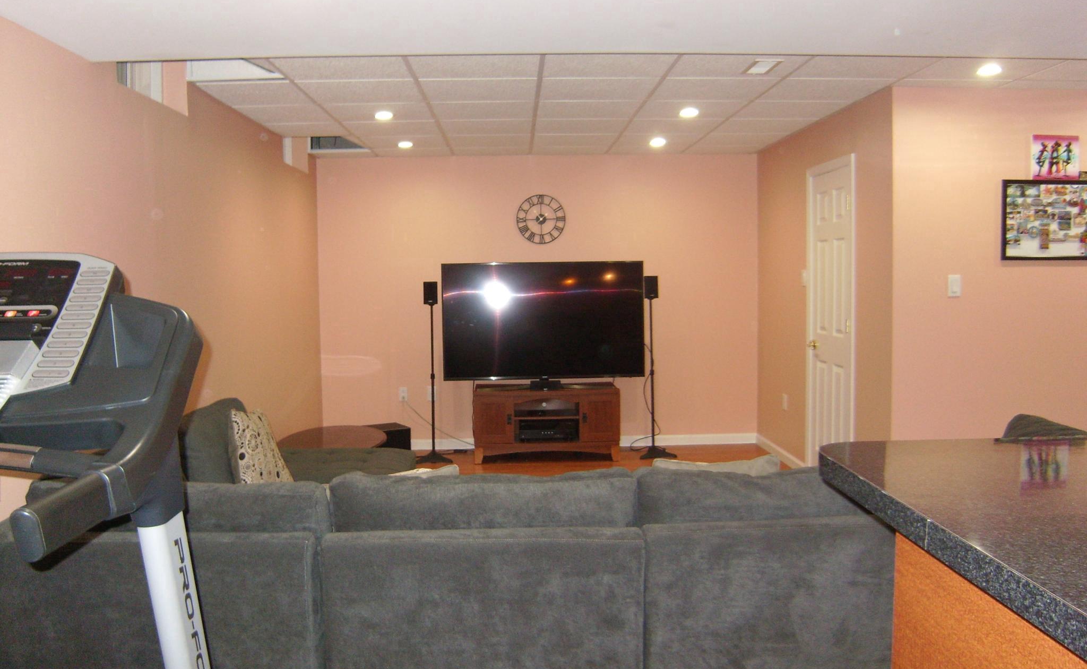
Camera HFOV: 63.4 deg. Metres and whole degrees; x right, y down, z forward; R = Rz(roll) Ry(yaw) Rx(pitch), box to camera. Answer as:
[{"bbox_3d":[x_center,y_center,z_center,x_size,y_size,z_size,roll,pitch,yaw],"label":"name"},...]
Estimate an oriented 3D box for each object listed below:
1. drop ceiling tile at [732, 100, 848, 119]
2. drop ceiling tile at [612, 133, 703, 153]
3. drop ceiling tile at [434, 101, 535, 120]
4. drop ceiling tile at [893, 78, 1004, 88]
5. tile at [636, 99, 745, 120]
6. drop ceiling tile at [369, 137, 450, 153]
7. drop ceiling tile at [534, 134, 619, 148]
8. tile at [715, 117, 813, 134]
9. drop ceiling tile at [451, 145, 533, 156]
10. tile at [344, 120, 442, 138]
[{"bbox_3d":[1.449,-1.346,5.234,0.560,0.020,0.600,-1,4,-2],"label":"drop ceiling tile"},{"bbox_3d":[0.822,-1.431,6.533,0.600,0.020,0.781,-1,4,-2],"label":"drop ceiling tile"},{"bbox_3d":[-0.348,-1.324,5.194,0.605,0.020,0.605,-1,4,-2],"label":"drop ceiling tile"},{"bbox_3d":[2.073,-1.284,4.468,0.600,0.020,0.166,-1,4,-2],"label":"drop ceiling tile"},{"bbox_3d":[0.863,-1.342,5.234,0.605,0.020,0.605,-1,4,-2],"label":"tile"},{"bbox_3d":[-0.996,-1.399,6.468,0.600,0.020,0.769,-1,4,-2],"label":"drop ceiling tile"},{"bbox_3d":[0.219,-1.423,6.429,0.605,0.020,0.605,-1,4,-2],"label":"drop ceiling tile"},{"bbox_3d":[1.435,-1.386,5.824,0.570,0.020,0.600,-1,4,-2],"label":"tile"},{"bbox_3d":[-0.398,-1.426,6.838,0.600,0.020,0.375,-1,4,-2],"label":"drop ceiling tile"},{"bbox_3d":[-0.969,-1.342,5.749,0.600,0.020,0.600,-1,4,-2],"label":"tile"}]

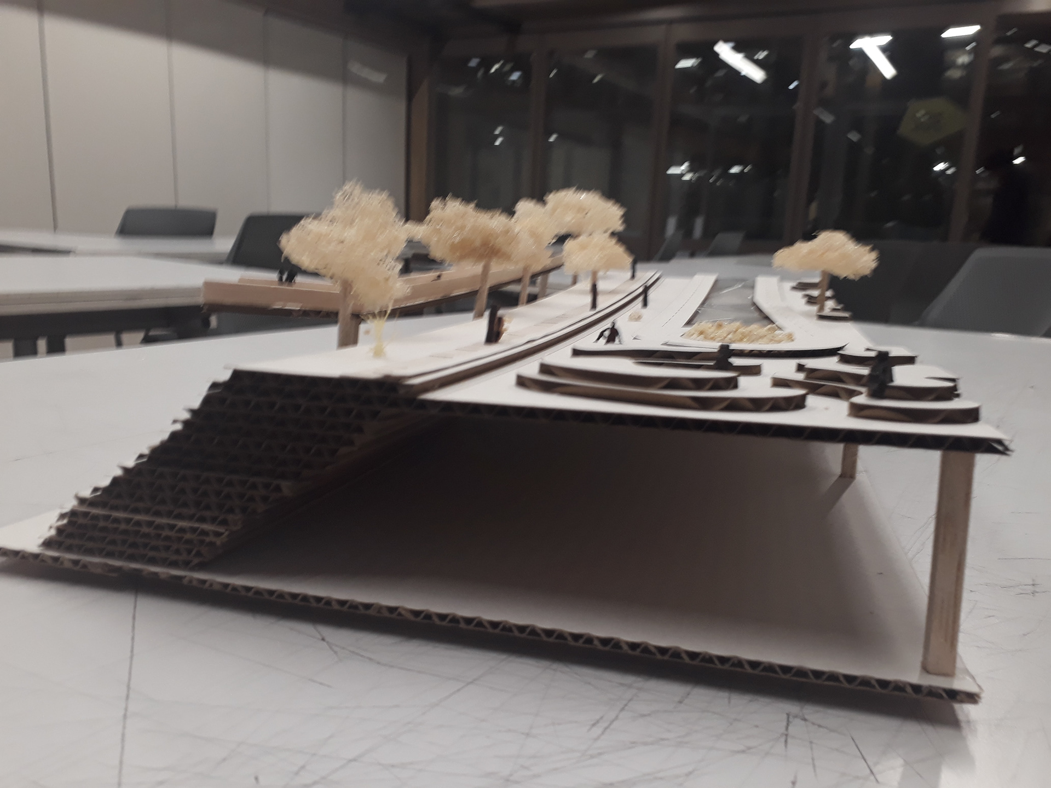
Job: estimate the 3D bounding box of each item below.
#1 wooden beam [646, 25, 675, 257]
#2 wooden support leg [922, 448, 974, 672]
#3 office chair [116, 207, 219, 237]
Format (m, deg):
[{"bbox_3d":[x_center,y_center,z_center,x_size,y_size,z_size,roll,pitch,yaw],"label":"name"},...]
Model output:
[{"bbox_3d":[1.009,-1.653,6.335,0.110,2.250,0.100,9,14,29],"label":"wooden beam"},{"bbox_3d":[0.097,0.038,0.188,0.006,0.054,0.006,1,11,8],"label":"wooden support leg"},{"bbox_3d":[-1.417,-0.272,2.995,0.540,0.815,0.500,10,14,30],"label":"office chair"}]

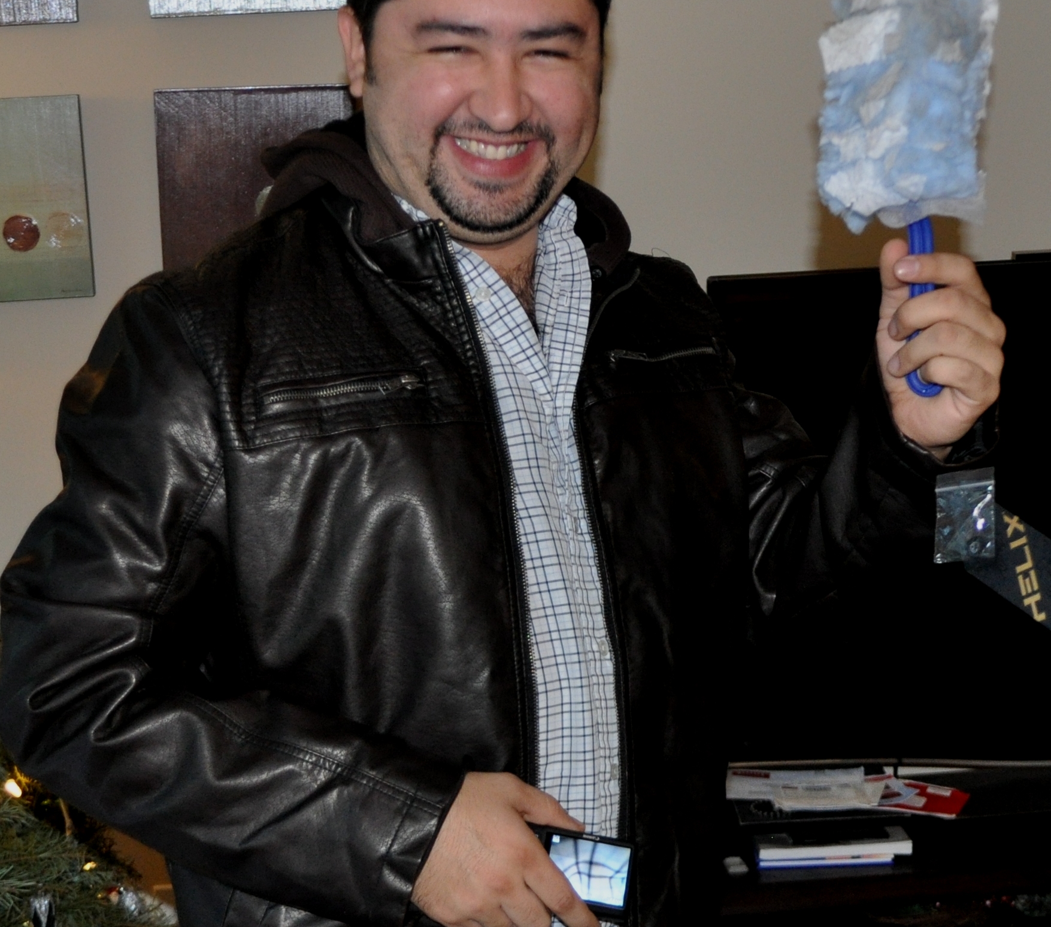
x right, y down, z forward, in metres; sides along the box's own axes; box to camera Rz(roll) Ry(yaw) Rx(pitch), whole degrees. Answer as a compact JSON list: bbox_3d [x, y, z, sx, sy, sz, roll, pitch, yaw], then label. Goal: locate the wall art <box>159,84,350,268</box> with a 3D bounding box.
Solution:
[{"bbox_3d":[-0.403,-0.416,2.468,0.299,0.299,0.022,-2,6,-3],"label":"wall art"}]

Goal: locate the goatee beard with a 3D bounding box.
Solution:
[{"bbox_3d":[-0.022,-0.191,1.090,0.083,0.074,0.052,-1,5,-16],"label":"goatee beard"}]

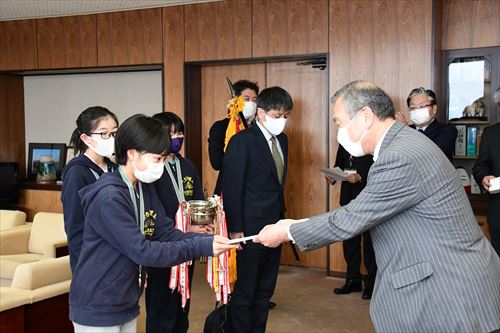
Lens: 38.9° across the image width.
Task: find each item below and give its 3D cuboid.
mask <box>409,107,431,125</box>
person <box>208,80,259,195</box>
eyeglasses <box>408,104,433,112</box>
[{"bbox_3d":[1.034,-0.311,4.320,0.135,0.110,0.075,-5,5,38],"label":"mask"},{"bbox_3d":[-0.010,0.300,4.720,0.540,1.740,0.360,-1,3,-18],"label":"person"},{"bbox_3d":[1.061,-0.363,4.370,0.140,0.042,0.140,-5,5,38],"label":"eyeglasses"}]

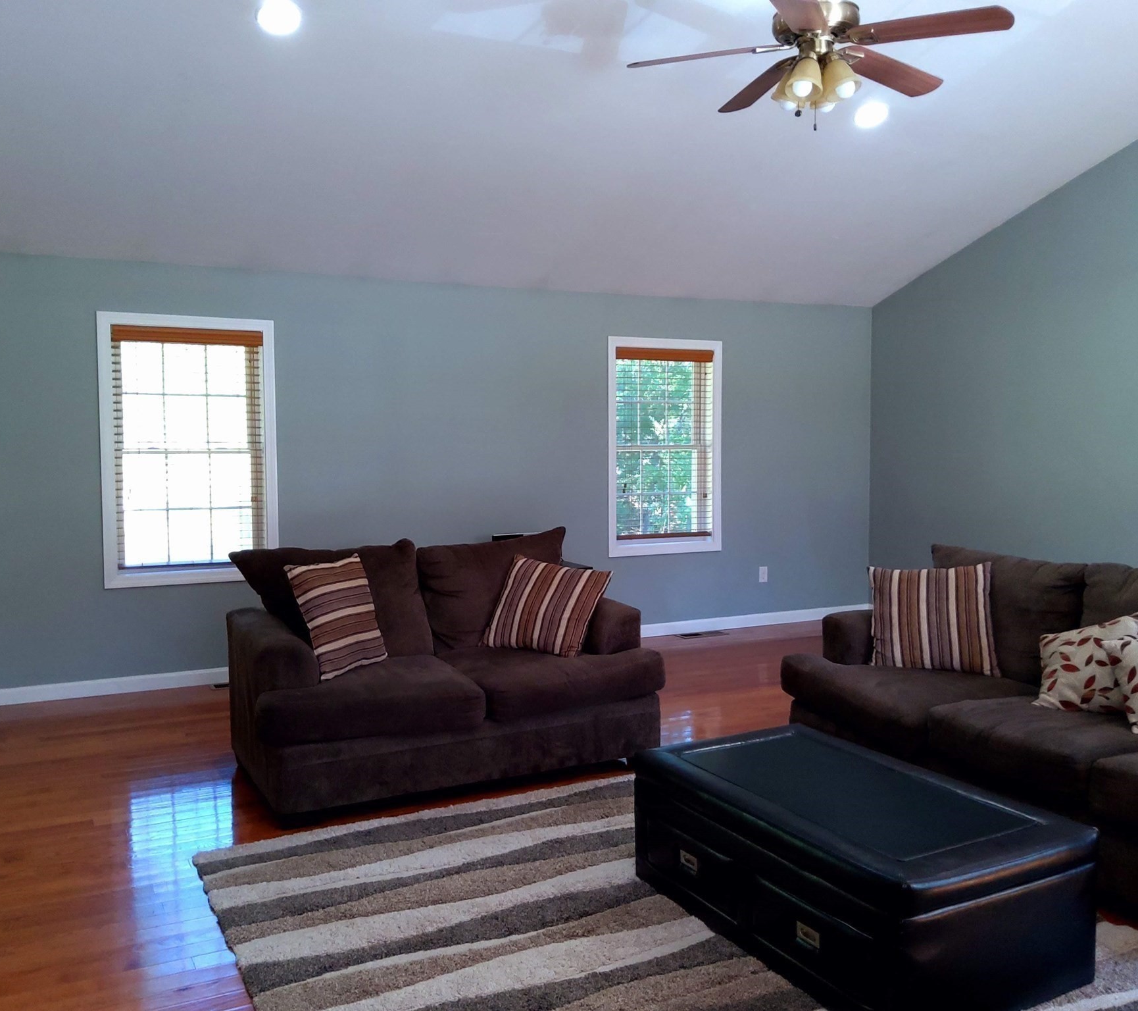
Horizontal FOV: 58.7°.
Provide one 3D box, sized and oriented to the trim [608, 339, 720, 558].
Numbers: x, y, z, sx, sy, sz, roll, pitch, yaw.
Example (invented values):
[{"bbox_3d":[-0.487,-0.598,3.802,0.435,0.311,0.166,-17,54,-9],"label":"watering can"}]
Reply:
[{"bbox_3d":[0.692,-0.418,7.271,0.945,1.540,0.110,-2,4,-25],"label":"trim"}]

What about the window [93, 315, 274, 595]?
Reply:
[{"bbox_3d":[-2.203,-0.315,5.908,0.955,1.550,0.110,-2,4,-25],"label":"window"}]

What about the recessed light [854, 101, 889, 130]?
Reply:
[{"bbox_3d":[1.586,-2.055,5.310,0.180,0.050,0.180,-2,-14,-25],"label":"recessed light"}]

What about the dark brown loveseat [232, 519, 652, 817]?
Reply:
[{"bbox_3d":[-0.539,0.664,4.471,1.695,0.970,0.910,-2,4,-25],"label":"dark brown loveseat"}]

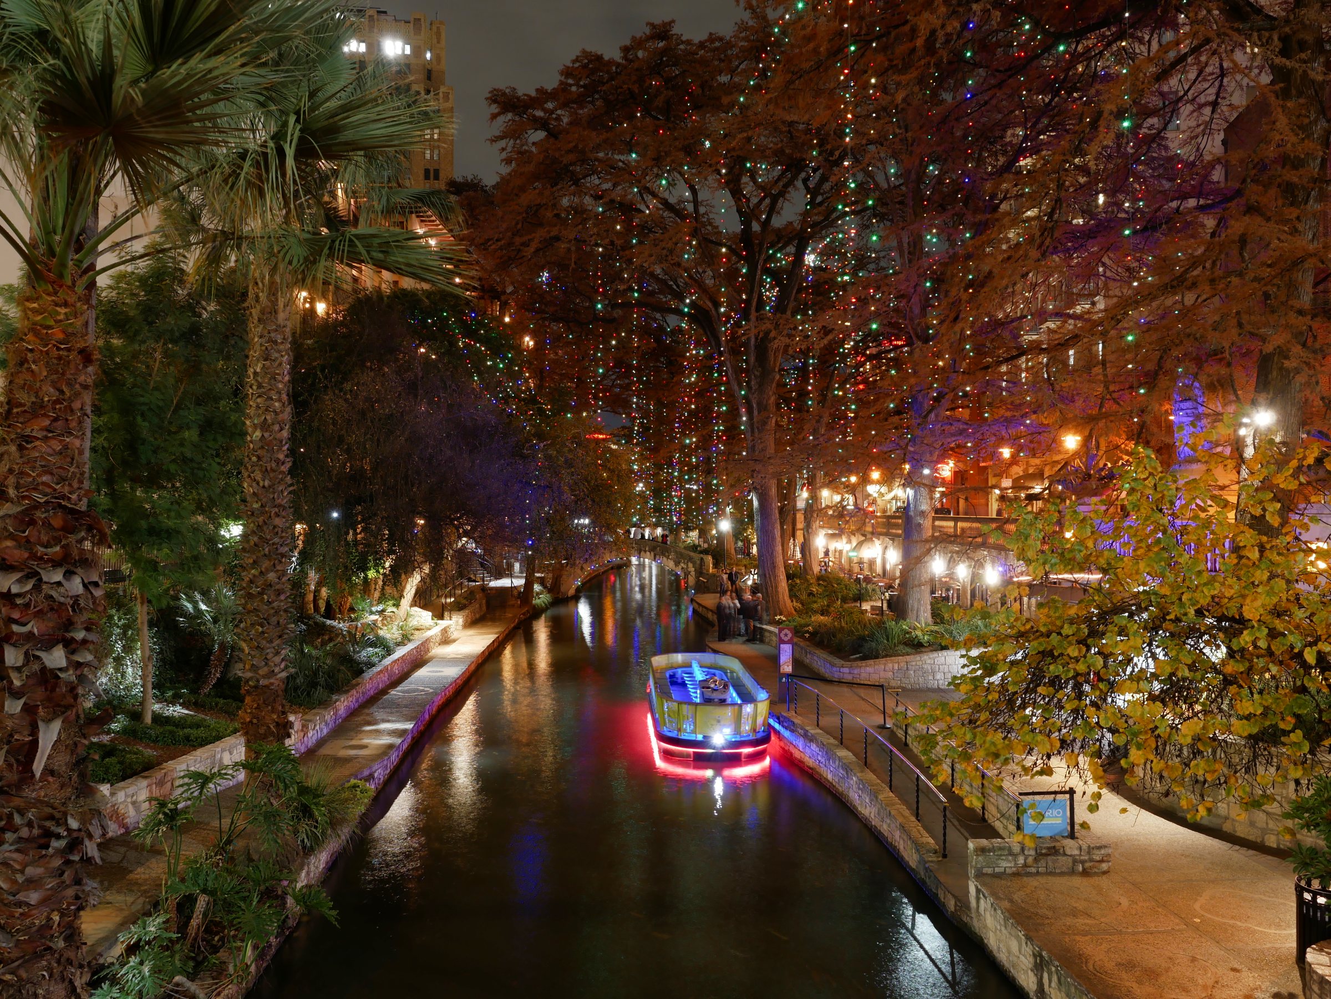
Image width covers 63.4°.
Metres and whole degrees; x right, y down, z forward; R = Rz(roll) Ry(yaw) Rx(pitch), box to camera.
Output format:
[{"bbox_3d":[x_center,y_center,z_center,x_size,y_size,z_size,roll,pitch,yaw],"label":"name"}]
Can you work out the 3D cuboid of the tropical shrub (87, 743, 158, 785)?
[{"bbox_3d":[-8.850,4.200,17.400,1.300,0.550,1.500,0,0,-27],"label":"tropical shrub"}]

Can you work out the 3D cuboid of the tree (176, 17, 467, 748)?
[{"bbox_3d":[-6.900,-2.200,20.500,6.000,14.300,5.800,0,0,-6],"label":"tree"}]

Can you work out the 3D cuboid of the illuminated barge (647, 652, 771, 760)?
[{"bbox_3d":[0.960,5.200,28.100,2.700,1.350,8.300,0,0,-3],"label":"illuminated barge"}]

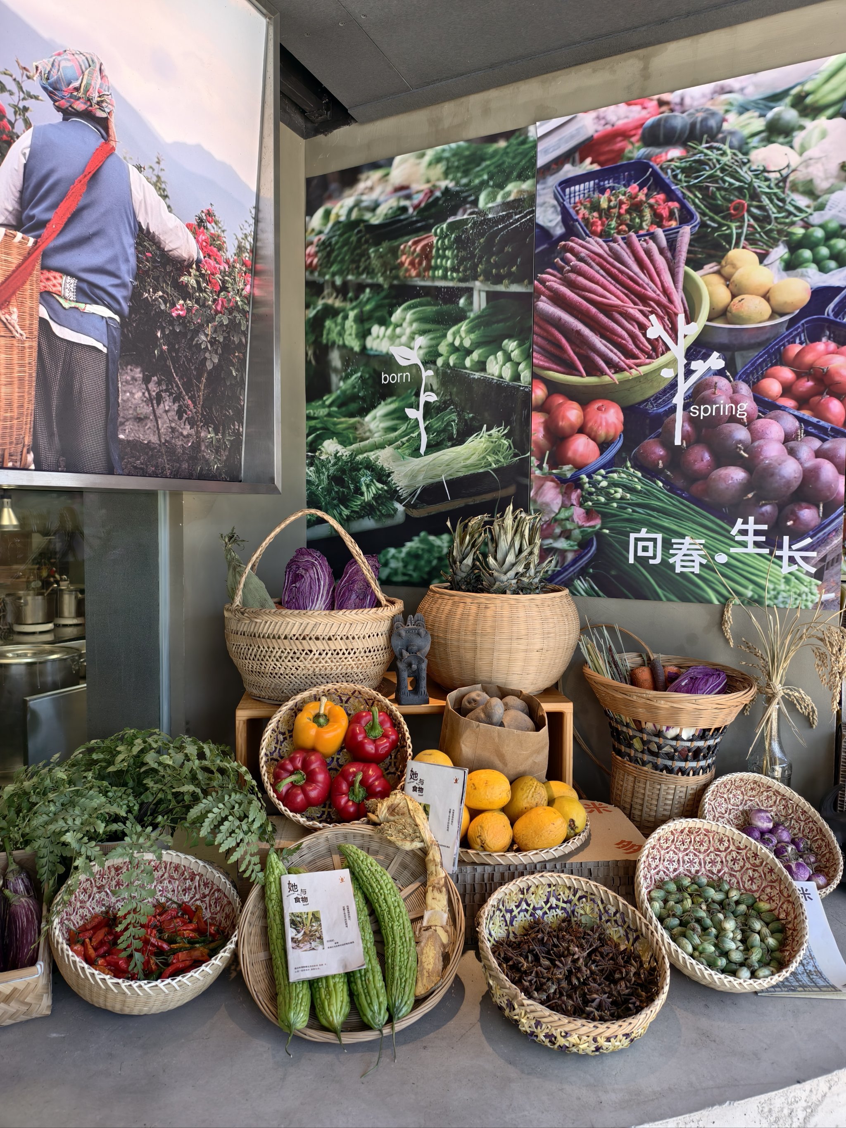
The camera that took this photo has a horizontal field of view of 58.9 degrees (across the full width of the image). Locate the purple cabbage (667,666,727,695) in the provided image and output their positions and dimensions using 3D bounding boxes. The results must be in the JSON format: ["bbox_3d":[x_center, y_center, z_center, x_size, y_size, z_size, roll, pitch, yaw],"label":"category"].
[{"bbox_3d":[0.518,0.230,1.420,0.115,0.085,0.100,0,3,0],"label":"purple cabbage"}]

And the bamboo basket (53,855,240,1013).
[{"bbox_3d":[-0.397,0.544,1.087,0.263,0.106,0.263,10,12,-6],"label":"bamboo basket"}]

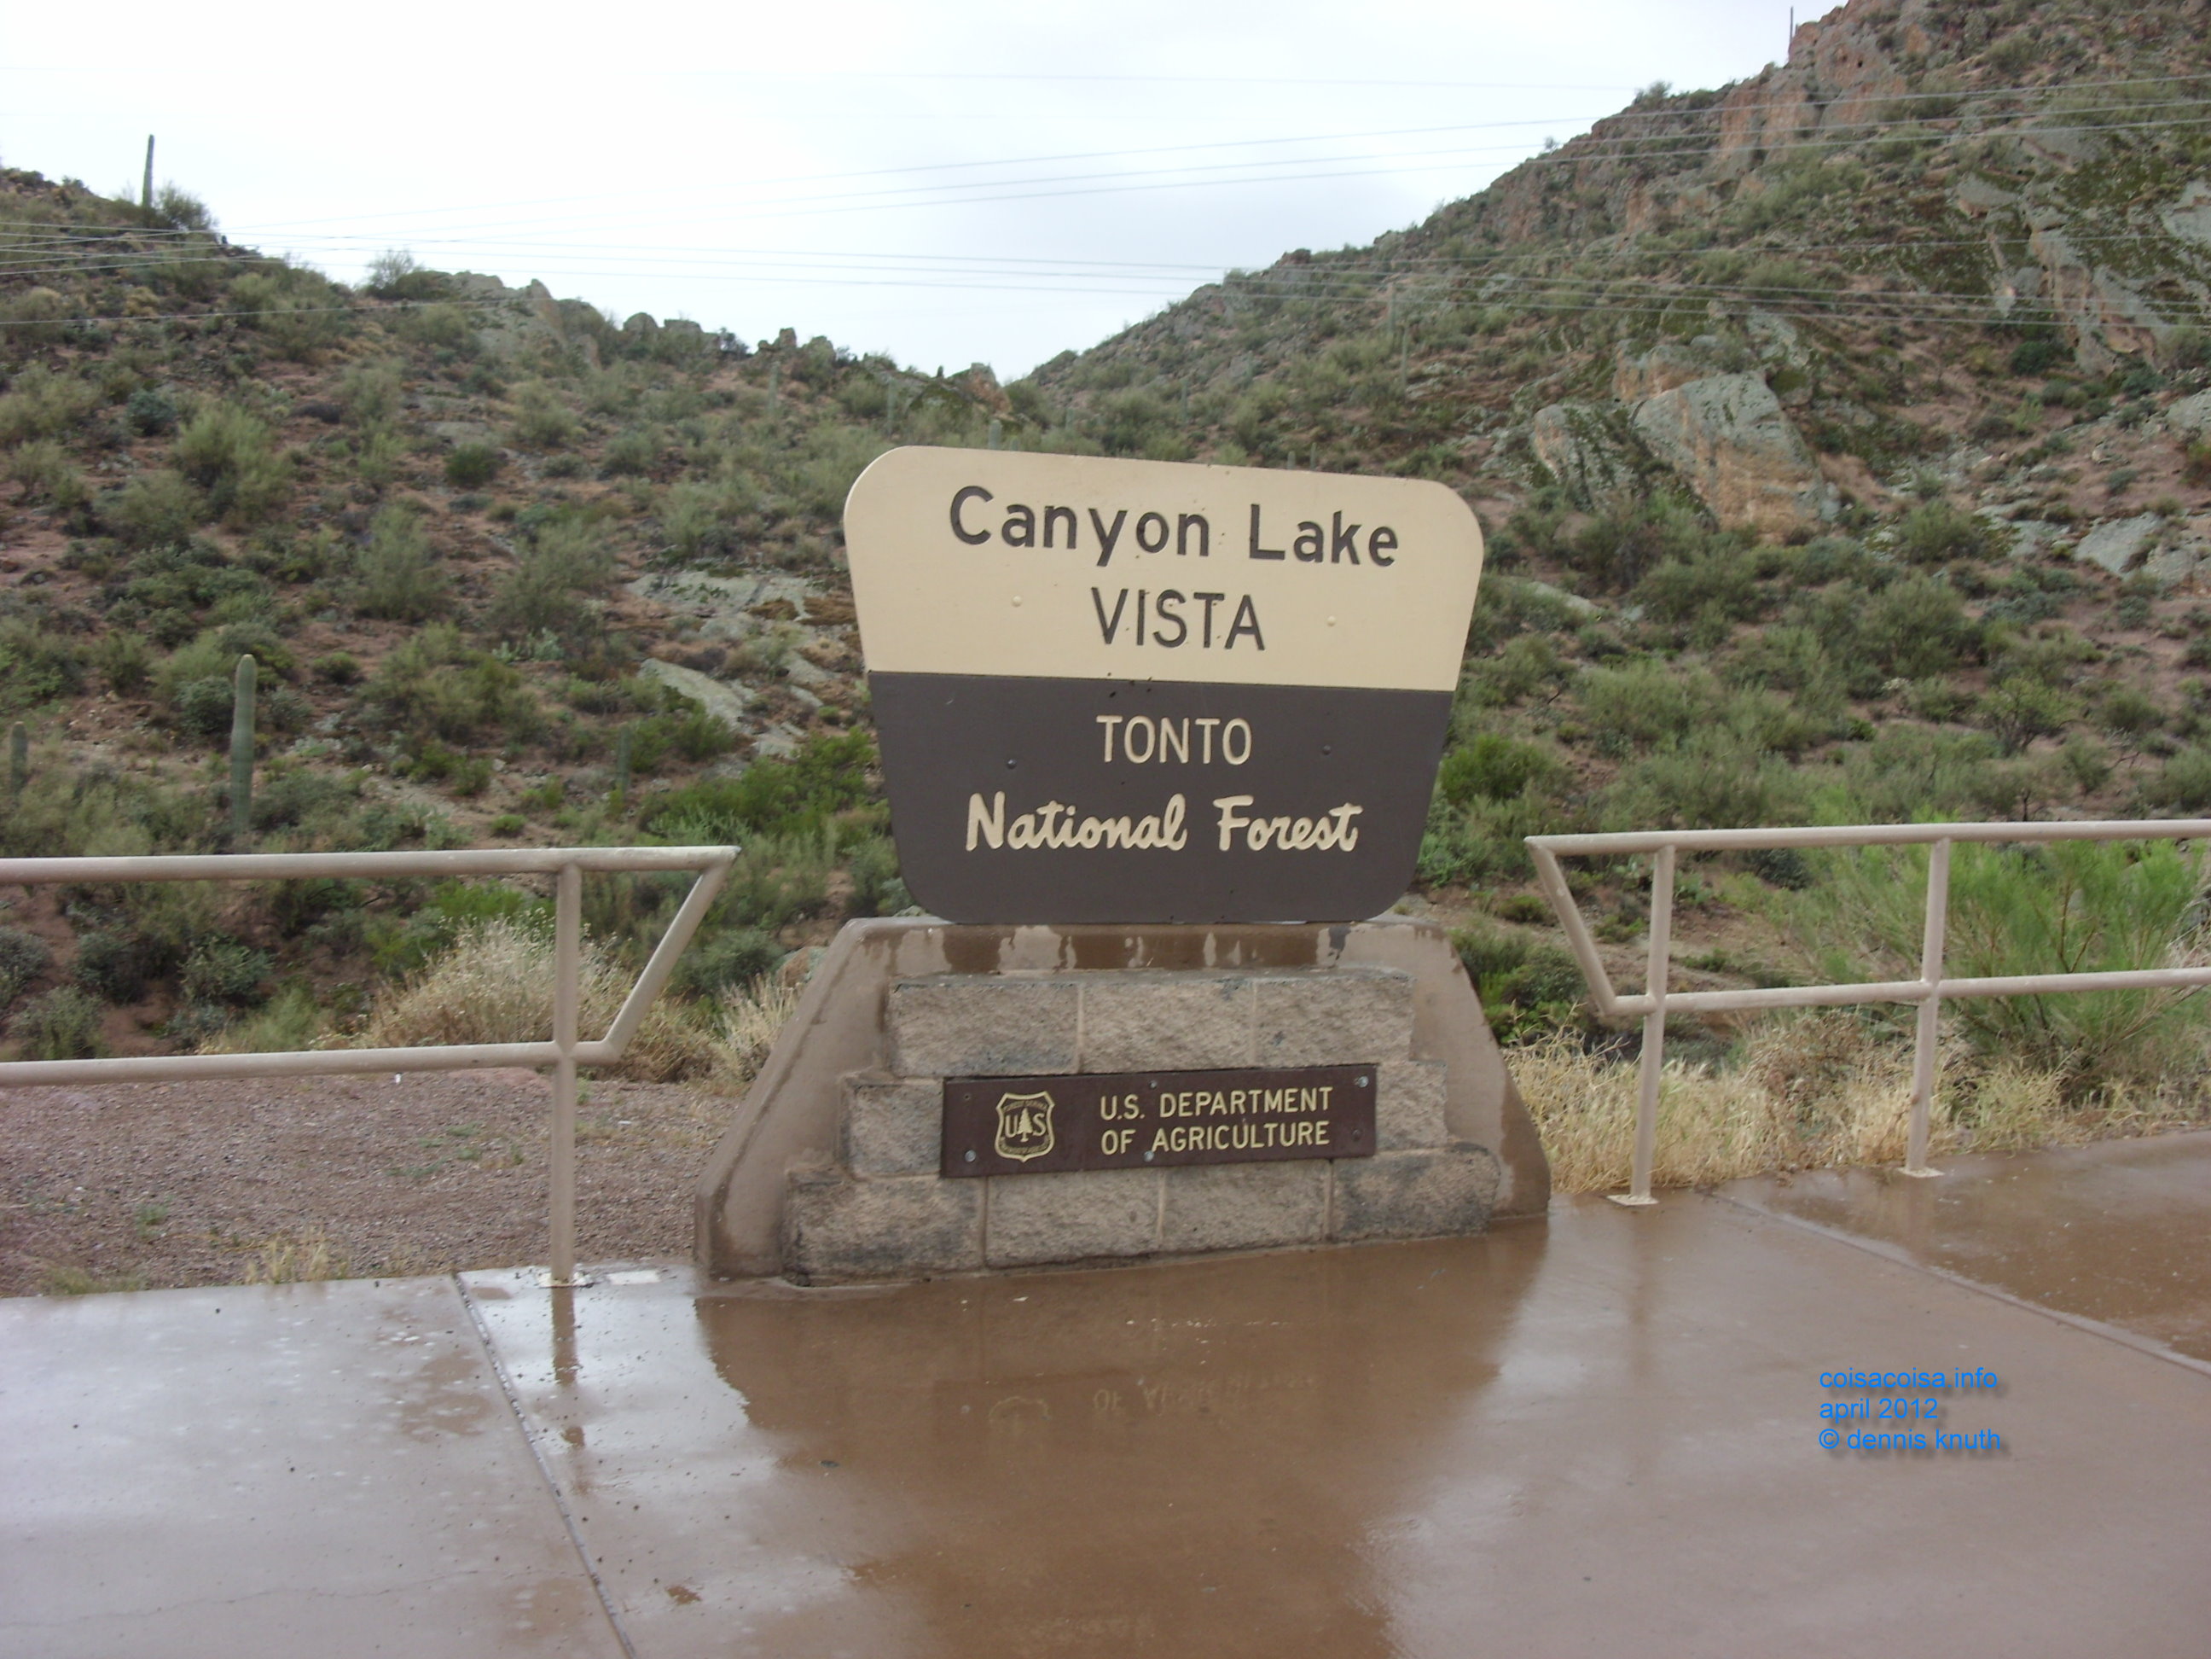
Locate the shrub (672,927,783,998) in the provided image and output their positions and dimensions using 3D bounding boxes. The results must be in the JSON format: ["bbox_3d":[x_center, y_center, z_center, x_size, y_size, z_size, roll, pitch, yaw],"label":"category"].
[{"bbox_3d":[-4.043,1.443,26.000,1.149,0.772,1.034,2,5,-9],"label":"shrub"}]

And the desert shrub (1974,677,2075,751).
[{"bbox_3d":[17.086,-2.146,45.000,1.802,1.398,1.622,4,6,21],"label":"desert shrub"}]

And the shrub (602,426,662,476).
[{"bbox_3d":[-12.808,-10.237,65.679,1.603,1.328,1.472,2,6,0],"label":"shrub"}]

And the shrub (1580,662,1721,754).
[{"bbox_3d":[10.587,-2.375,47.000,2.819,1.737,2.589,2,6,0],"label":"shrub"}]

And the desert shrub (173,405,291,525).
[{"bbox_3d":[-19.446,-8.128,54.000,2.572,2.684,2.315,1,6,-20],"label":"desert shrub"}]

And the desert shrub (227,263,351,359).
[{"bbox_3d":[-22.867,-14.518,68.000,3.380,2.582,3.042,1,6,-19],"label":"desert shrub"}]

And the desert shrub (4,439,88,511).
[{"bbox_3d":[-25.348,-8.491,58.197,1.989,1.745,1.827,2,6,0],"label":"desert shrub"}]

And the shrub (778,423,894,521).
[{"bbox_3d":[-6.823,-9.025,61.258,2.820,2.350,2.590,2,6,0],"label":"shrub"}]

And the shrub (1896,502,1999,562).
[{"bbox_3d":[20.061,-7.120,58.000,2.362,1.441,2.126,4,5,19],"label":"shrub"}]

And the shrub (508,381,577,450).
[{"bbox_3d":[-15.953,-11.738,68.864,1.921,1.921,1.764,2,6,0],"label":"shrub"}]

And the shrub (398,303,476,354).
[{"bbox_3d":[-23.780,-17.820,86.339,2.710,1.746,2.489,2,6,0],"label":"shrub"}]

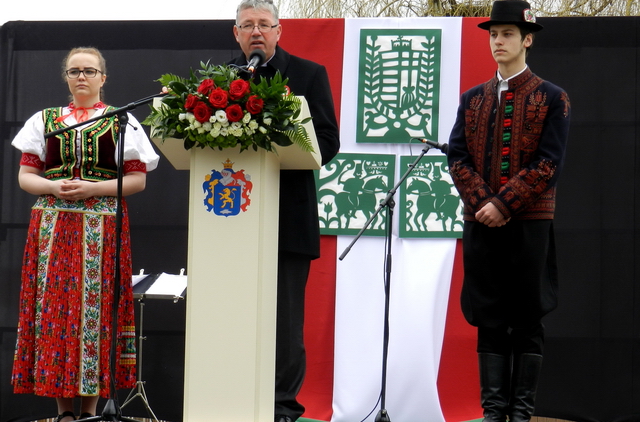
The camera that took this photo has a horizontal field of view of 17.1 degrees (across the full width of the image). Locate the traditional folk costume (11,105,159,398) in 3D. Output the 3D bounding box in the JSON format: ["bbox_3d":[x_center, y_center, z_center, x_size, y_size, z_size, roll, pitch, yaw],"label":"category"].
[{"bbox_3d":[-0.966,0.162,8.719,0.600,1.201,0.440,1,-6,7],"label":"traditional folk costume"}]

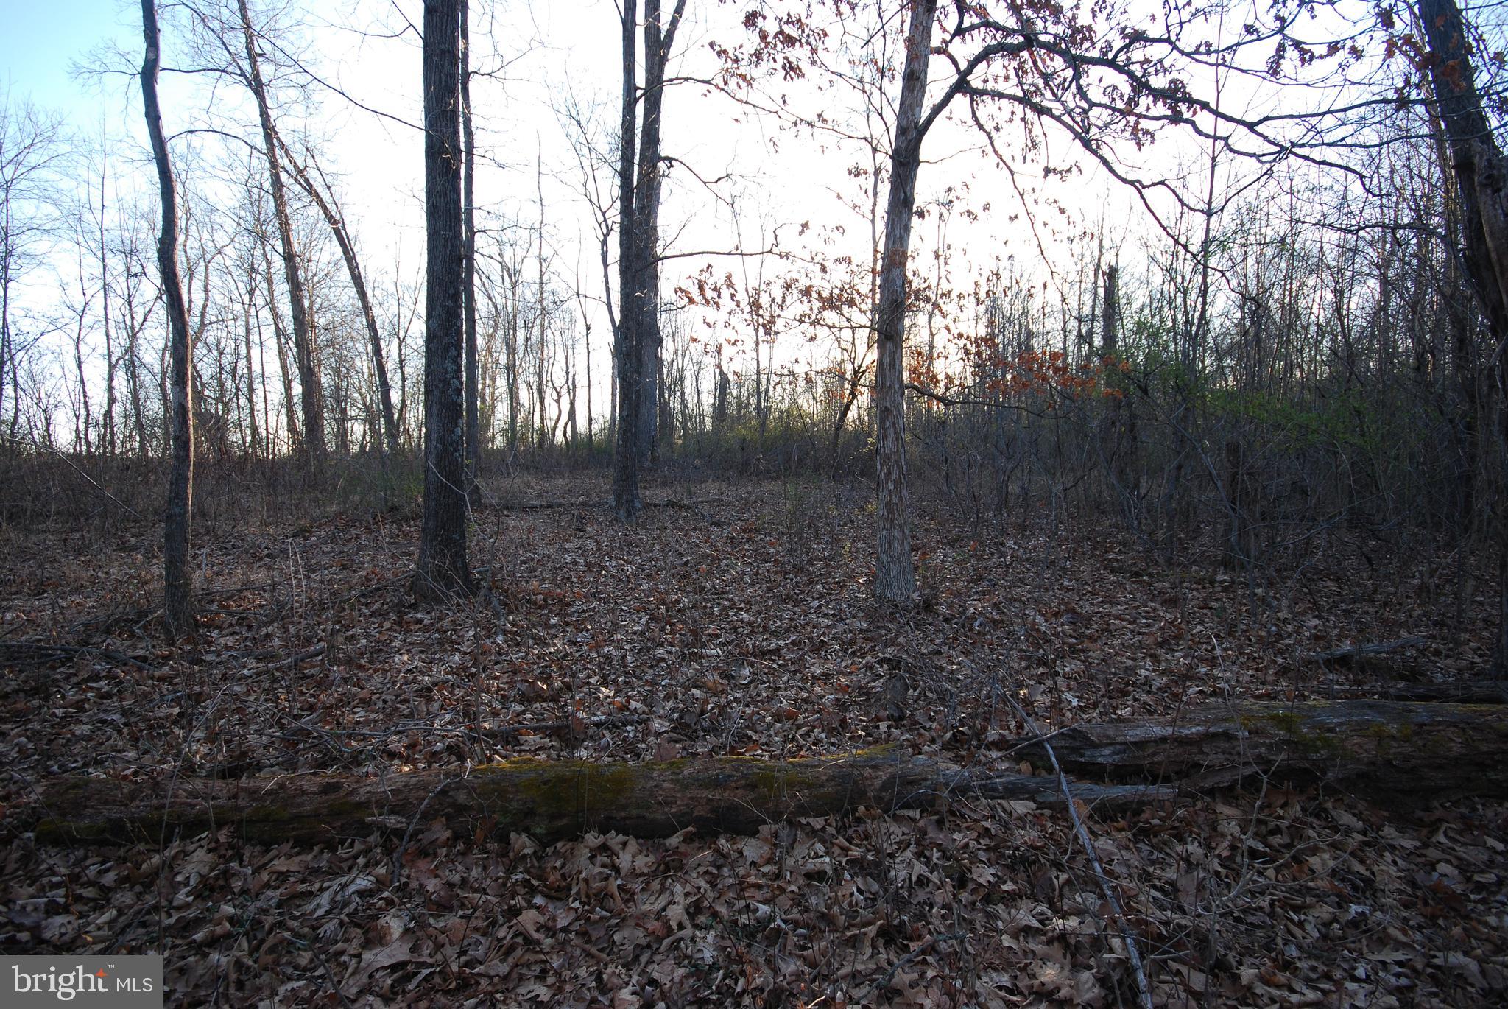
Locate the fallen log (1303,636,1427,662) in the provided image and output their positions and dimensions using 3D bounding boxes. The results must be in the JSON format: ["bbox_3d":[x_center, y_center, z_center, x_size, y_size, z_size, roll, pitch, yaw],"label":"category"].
[{"bbox_3d":[4.660,1.100,4.780,1.100,0.150,0.140,-1,4,-10],"label":"fallen log"}]

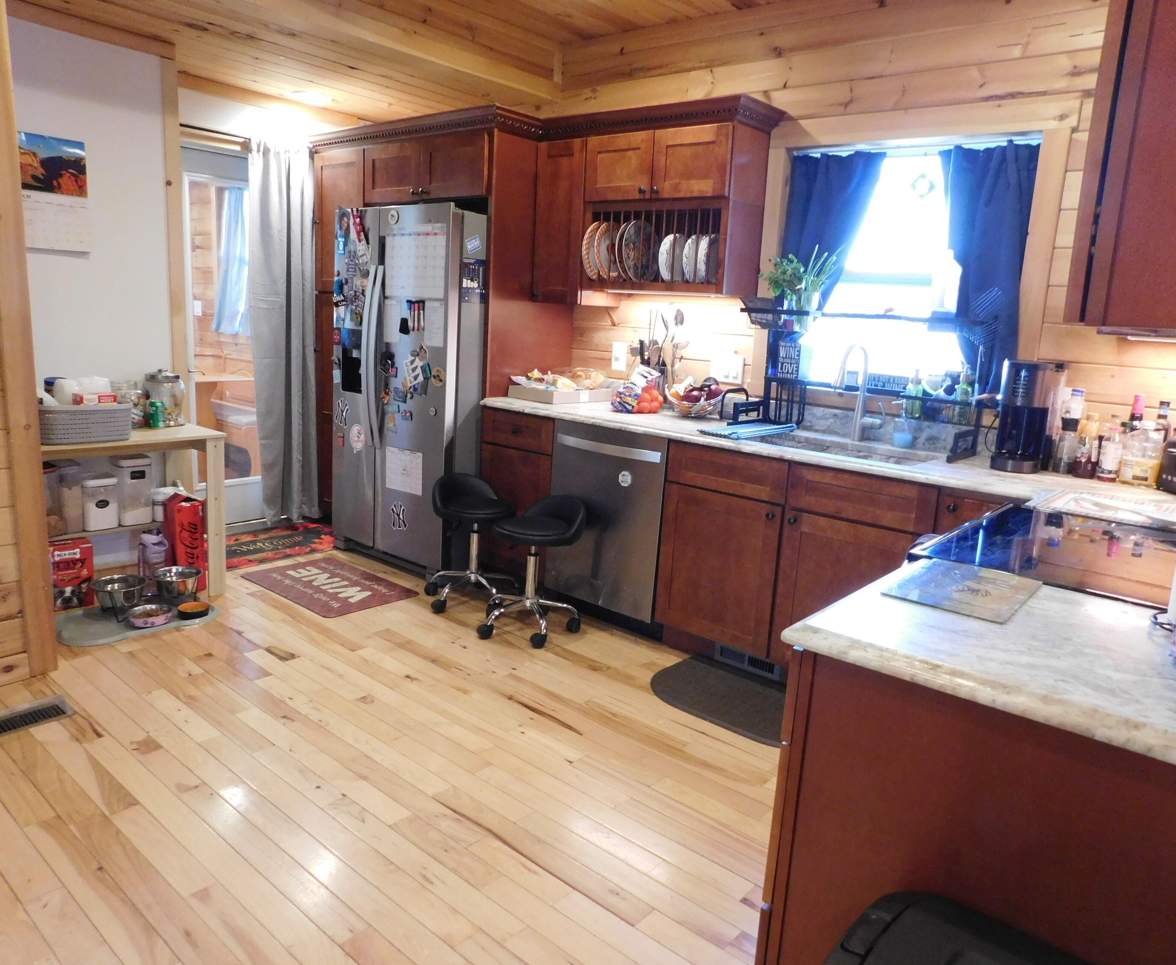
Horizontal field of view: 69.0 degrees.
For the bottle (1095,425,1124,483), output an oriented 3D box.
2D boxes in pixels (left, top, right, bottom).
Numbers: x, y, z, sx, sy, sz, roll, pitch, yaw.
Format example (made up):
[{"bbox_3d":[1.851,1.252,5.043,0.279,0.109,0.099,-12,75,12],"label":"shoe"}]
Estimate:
[{"bbox_3d":[1.633,-0.090,2.666,0.064,0.172,0.064,13,15,40],"label":"bottle"}]

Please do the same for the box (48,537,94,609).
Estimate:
[{"bbox_3d":[-2.168,0.388,3.558,0.100,0.275,0.185,14,15,42],"label":"box"}]

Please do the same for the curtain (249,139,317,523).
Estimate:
[{"bbox_3d":[-1.713,-0.804,4.883,0.130,2.130,0.410,13,14,38],"label":"curtain"}]

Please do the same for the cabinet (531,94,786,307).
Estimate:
[{"bbox_3d":[0.264,-1.180,3.775,1.100,0.790,0.400,13,15,40],"label":"cabinet"}]

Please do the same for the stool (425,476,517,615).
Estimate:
[{"bbox_3d":[-0.521,0.273,3.897,0.430,0.580,0.430,-7,15,-42],"label":"stool"}]

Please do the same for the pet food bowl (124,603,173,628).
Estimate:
[{"bbox_3d":[-1.764,0.536,3.436,0.176,0.050,0.176,3,11,-1],"label":"pet food bowl"}]

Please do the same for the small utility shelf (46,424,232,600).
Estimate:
[{"bbox_3d":[-2.033,0.152,3.587,0.460,0.725,0.860,13,15,40],"label":"small utility shelf"}]

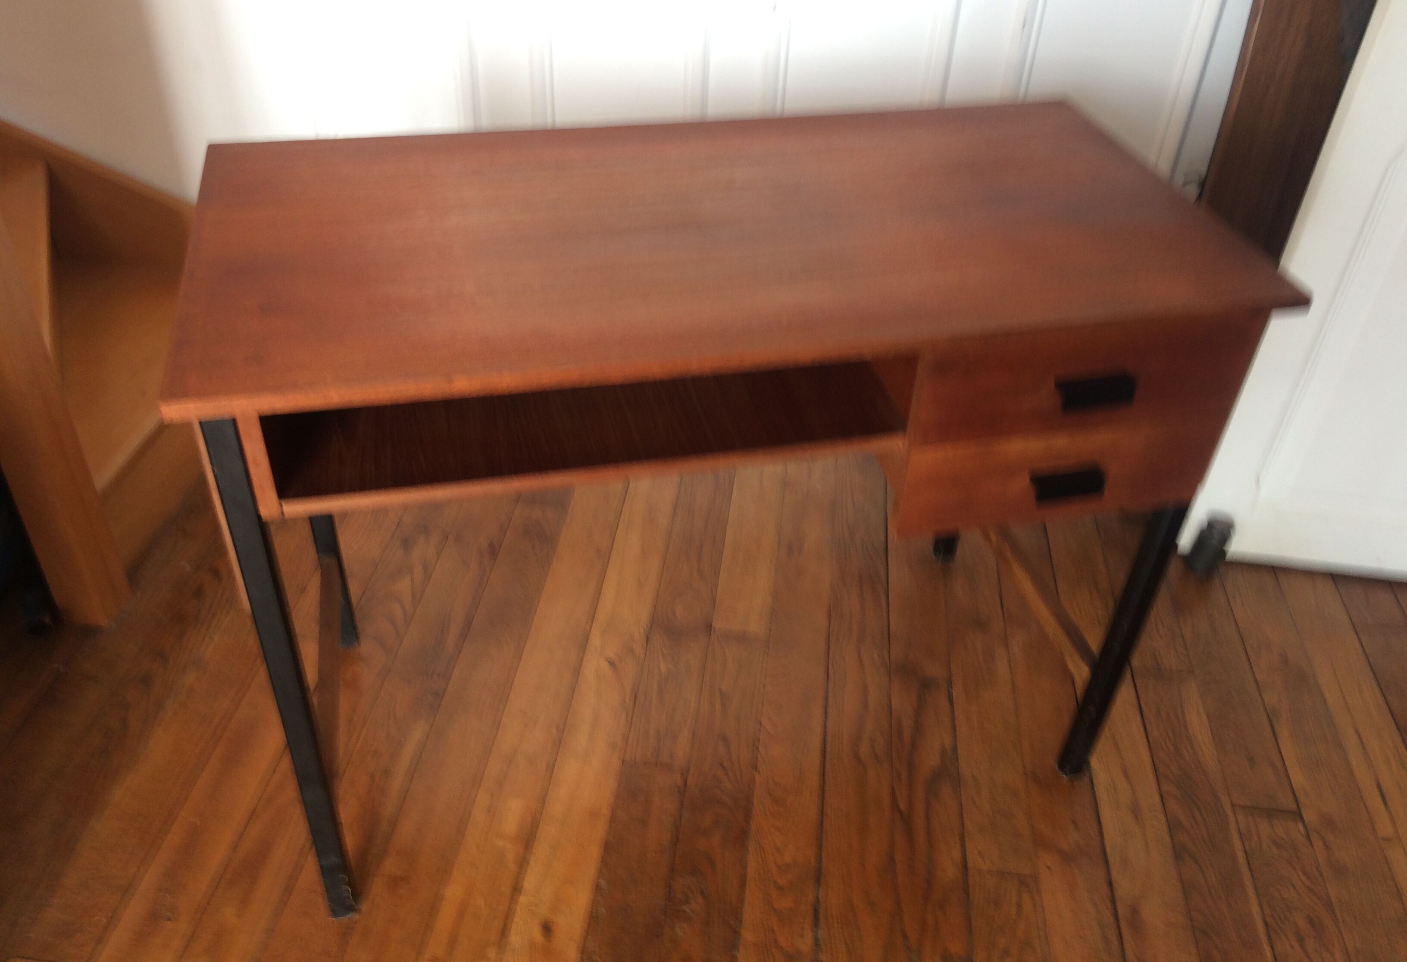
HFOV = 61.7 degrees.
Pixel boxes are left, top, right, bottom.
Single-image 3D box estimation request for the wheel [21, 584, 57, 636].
[{"bbox_3d":[-0.963,0.187,1.711,0.038,0.068,0.044,-7,39,-13],"label":"wheel"}]

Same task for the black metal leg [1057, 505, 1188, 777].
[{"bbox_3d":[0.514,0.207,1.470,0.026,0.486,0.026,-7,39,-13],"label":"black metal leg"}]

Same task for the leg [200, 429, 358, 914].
[{"bbox_3d":[-0.411,0.226,1.181,0.026,0.721,0.026,-7,39,-13],"label":"leg"}]

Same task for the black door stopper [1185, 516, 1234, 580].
[{"bbox_3d":[0.829,0.109,1.938,0.045,0.085,0.052,7,38,4],"label":"black door stopper"}]

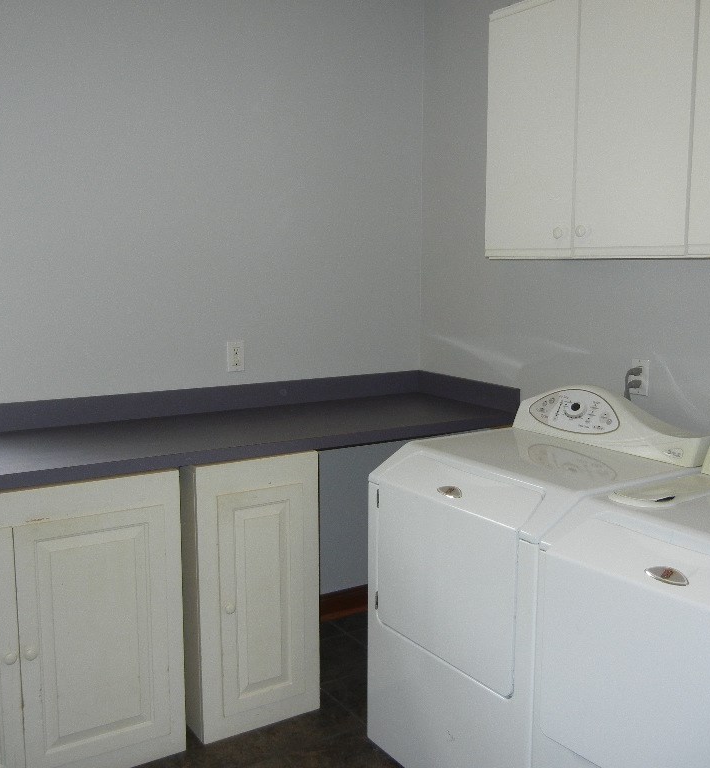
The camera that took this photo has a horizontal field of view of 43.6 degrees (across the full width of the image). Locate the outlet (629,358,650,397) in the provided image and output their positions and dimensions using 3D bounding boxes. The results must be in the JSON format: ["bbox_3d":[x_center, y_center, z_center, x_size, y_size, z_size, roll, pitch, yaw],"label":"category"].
[{"bbox_3d":[0.882,-0.019,2.764,0.014,0.115,0.070,-5,9,-32],"label":"outlet"}]

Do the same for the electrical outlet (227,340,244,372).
[{"bbox_3d":[-0.436,-0.101,3.277,0.070,0.115,0.012,-5,9,-32],"label":"electrical outlet"}]

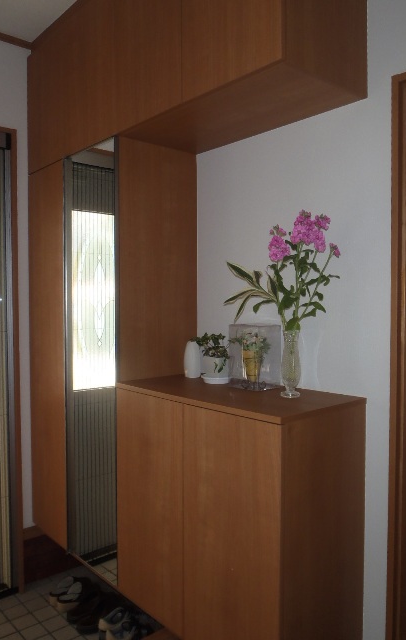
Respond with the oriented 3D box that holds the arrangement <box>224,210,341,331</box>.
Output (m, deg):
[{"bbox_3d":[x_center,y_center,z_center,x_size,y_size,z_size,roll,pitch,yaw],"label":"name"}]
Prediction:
[{"bbox_3d":[0.276,-0.172,1.800,0.260,0.420,0.360,-2,3,-41],"label":"arrangement"}]

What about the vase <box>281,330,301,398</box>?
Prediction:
[{"bbox_3d":[0.303,0.152,1.770,0.068,0.225,0.068,0,2,0],"label":"vase"}]

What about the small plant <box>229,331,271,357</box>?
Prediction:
[{"bbox_3d":[0.180,0.089,1.965,0.110,0.100,0.145,-2,3,-41],"label":"small plant"}]

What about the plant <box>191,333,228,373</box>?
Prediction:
[{"bbox_3d":[0.031,0.133,2.110,0.130,0.160,0.150,-2,3,-41],"label":"plant"}]

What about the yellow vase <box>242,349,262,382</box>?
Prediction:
[{"bbox_3d":[0.185,0.177,1.972,0.077,0.124,0.077,0,1,0],"label":"yellow vase"}]

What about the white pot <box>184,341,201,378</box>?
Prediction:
[{"bbox_3d":[-0.044,0.171,2.225,0.072,0.157,0.072,0,2,0],"label":"white pot"}]

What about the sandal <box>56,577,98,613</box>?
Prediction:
[{"bbox_3d":[-0.606,1.342,2.535,0.090,0.088,0.235,2,3,42],"label":"sandal"}]

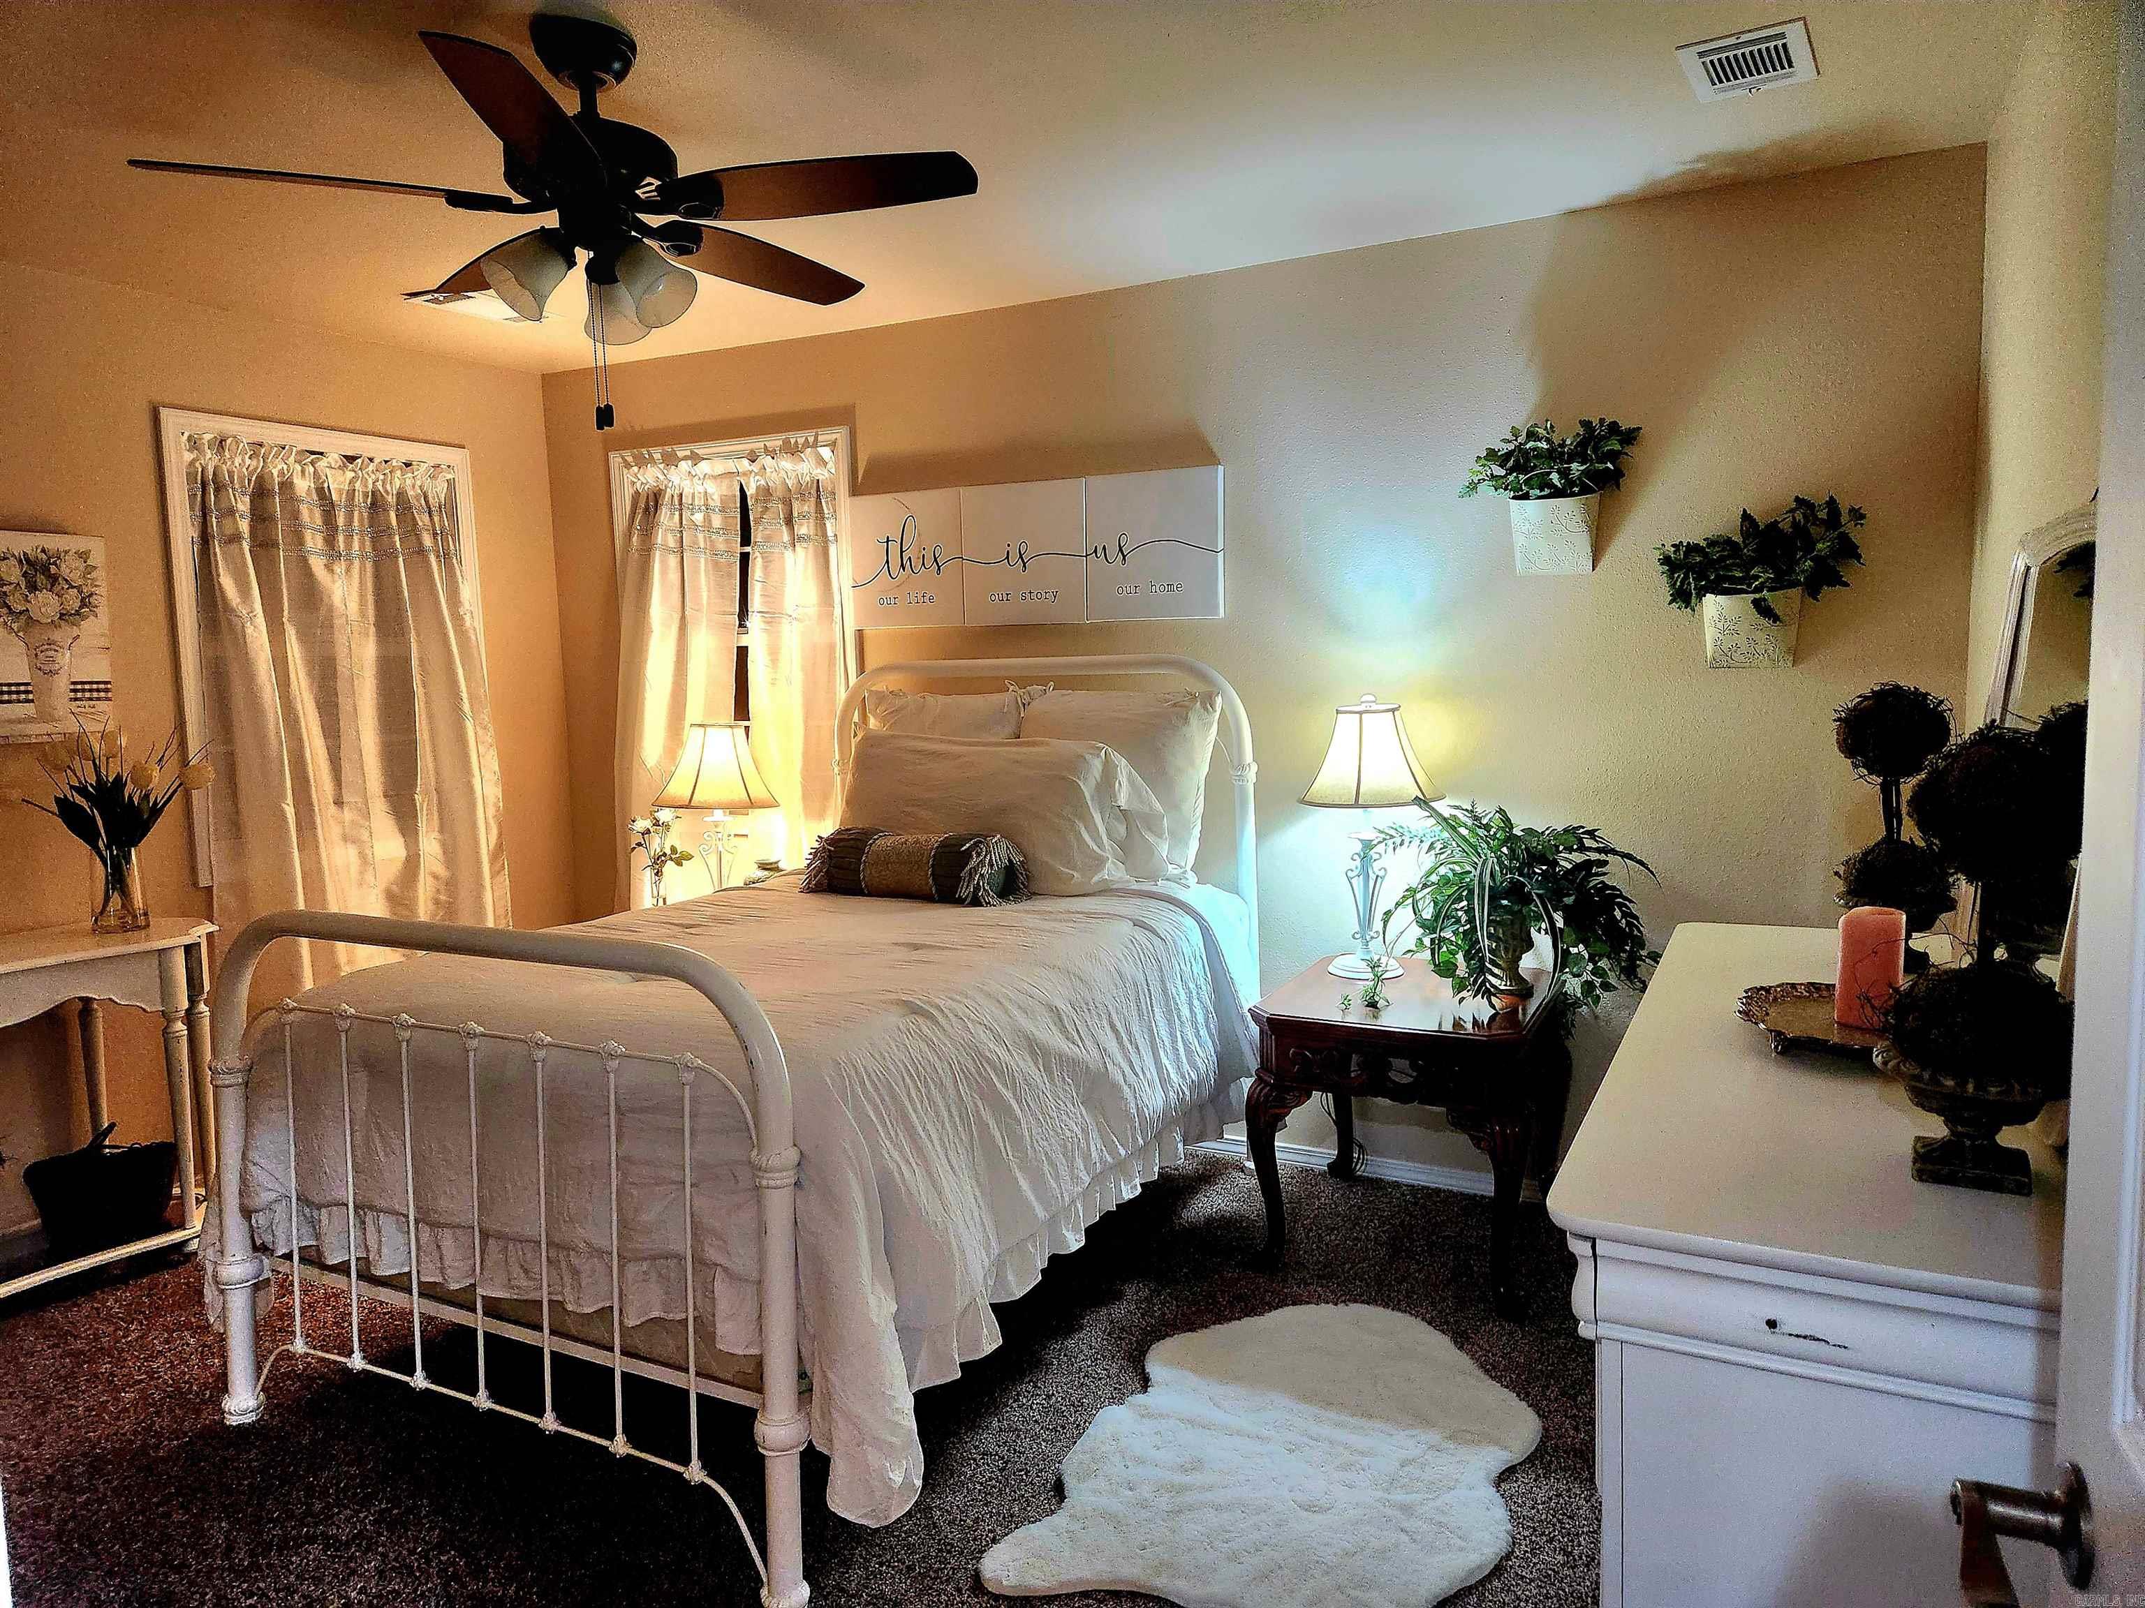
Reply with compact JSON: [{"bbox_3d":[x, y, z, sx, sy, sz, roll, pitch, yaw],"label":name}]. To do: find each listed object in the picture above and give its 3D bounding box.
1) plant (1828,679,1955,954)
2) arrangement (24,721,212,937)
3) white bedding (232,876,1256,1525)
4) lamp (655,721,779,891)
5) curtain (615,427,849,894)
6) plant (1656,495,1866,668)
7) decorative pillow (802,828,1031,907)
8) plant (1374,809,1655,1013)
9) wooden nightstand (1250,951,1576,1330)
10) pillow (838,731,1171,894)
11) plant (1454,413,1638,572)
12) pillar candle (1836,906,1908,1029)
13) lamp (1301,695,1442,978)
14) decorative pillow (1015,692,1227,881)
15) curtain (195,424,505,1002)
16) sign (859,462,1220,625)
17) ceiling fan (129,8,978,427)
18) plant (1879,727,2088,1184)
[{"bbox_3d":[1.273,0.047,2.214,0.170,0.460,0.170,2,6,27],"label":"plant"},{"bbox_3d":[-2.372,0.057,3.514,0.340,0.520,0.370,2,6,27],"label":"arrangement"},{"bbox_3d":[-0.580,0.608,3.299,1.600,0.760,1.880,2,7,28],"label":"white bedding"},{"bbox_3d":[-1.034,0.089,4.175,0.360,0.685,0.360,2,6,27],"label":"lamp"},{"bbox_3d":[-1.116,-0.104,4.648,0.980,2.080,0.130,2,6,27],"label":"curtain"},{"bbox_3d":[1.528,-0.492,3.183,0.420,0.375,0.200,2,7,28],"label":"plant"},{"bbox_3d":[-0.385,0.148,3.605,0.610,0.180,0.200,2,6,27],"label":"decorative pillow"},{"bbox_3d":[1.012,0.225,3.271,0.580,0.460,0.560,2,6,27],"label":"plant"},{"bbox_3d":[0.802,0.749,3.358,0.600,0.635,0.670,2,7,28],"label":"wooden nightstand"},{"bbox_3d":[-0.183,0.020,3.795,0.920,0.400,0.190,2,-19,28],"label":"pillow"},{"bbox_3d":[1.125,-0.724,3.369,0.410,0.370,0.200,2,7,28],"label":"plant"},{"bbox_3d":[0.968,0.188,1.724,0.079,0.137,0.079,2,7,28],"label":"pillar candle"},{"bbox_3d":[0.736,0.070,3.508,0.355,0.690,0.355,2,7,28],"label":"lamp"},{"bbox_3d":[0.125,-0.050,3.817,0.590,0.500,0.190,2,-7,28],"label":"decorative pillow"},{"bbox_3d":[-2.130,-0.032,4.307,0.130,2.050,0.970,2,6,27],"label":"curtain"},{"bbox_3d":[-0.133,-0.721,4.119,1.210,0.402,0.038,2,6,27],"label":"sign"},{"bbox_3d":[-0.778,-0.938,2.327,1.290,0.628,1.290,2,7,28],"label":"ceiling fan"},{"bbox_3d":[0.810,0.127,1.269,0.182,0.410,0.182,2,7,28],"label":"plant"}]

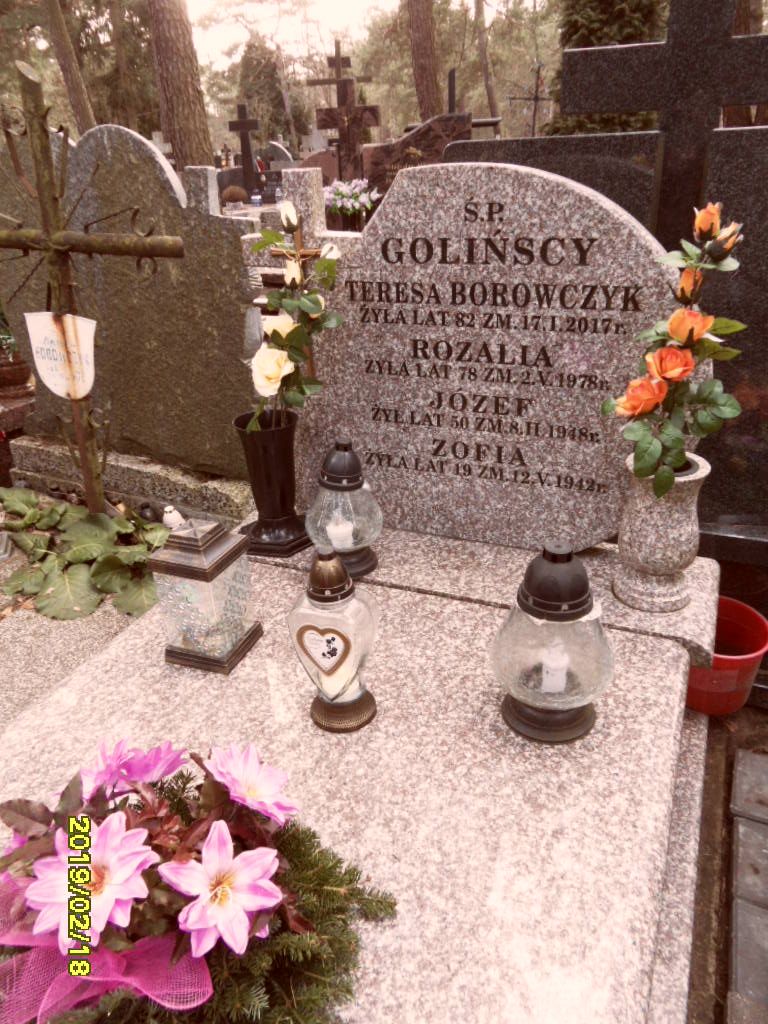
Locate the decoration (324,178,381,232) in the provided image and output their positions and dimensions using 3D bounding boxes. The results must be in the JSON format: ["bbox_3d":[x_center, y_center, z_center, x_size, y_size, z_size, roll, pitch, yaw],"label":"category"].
[{"bbox_3d":[-0.224,-2.081,4.900,0.420,0.450,0.340,9,28,23],"label":"decoration"}]

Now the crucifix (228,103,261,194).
[{"bbox_3d":[-1.813,-4.837,9.500,0.450,1.150,0.110,9,28,23],"label":"crucifix"}]

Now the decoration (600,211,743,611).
[{"bbox_3d":[0.474,-0.148,1.168,0.230,0.650,0.190,9,28,23],"label":"decoration"}]

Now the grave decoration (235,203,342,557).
[{"bbox_3d":[-0.193,-0.239,1.422,0.260,0.670,0.190,9,28,23],"label":"grave decoration"}]

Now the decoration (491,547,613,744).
[{"bbox_3d":[0.238,0.172,0.997,0.173,0.270,0.173,9,28,23],"label":"decoration"}]

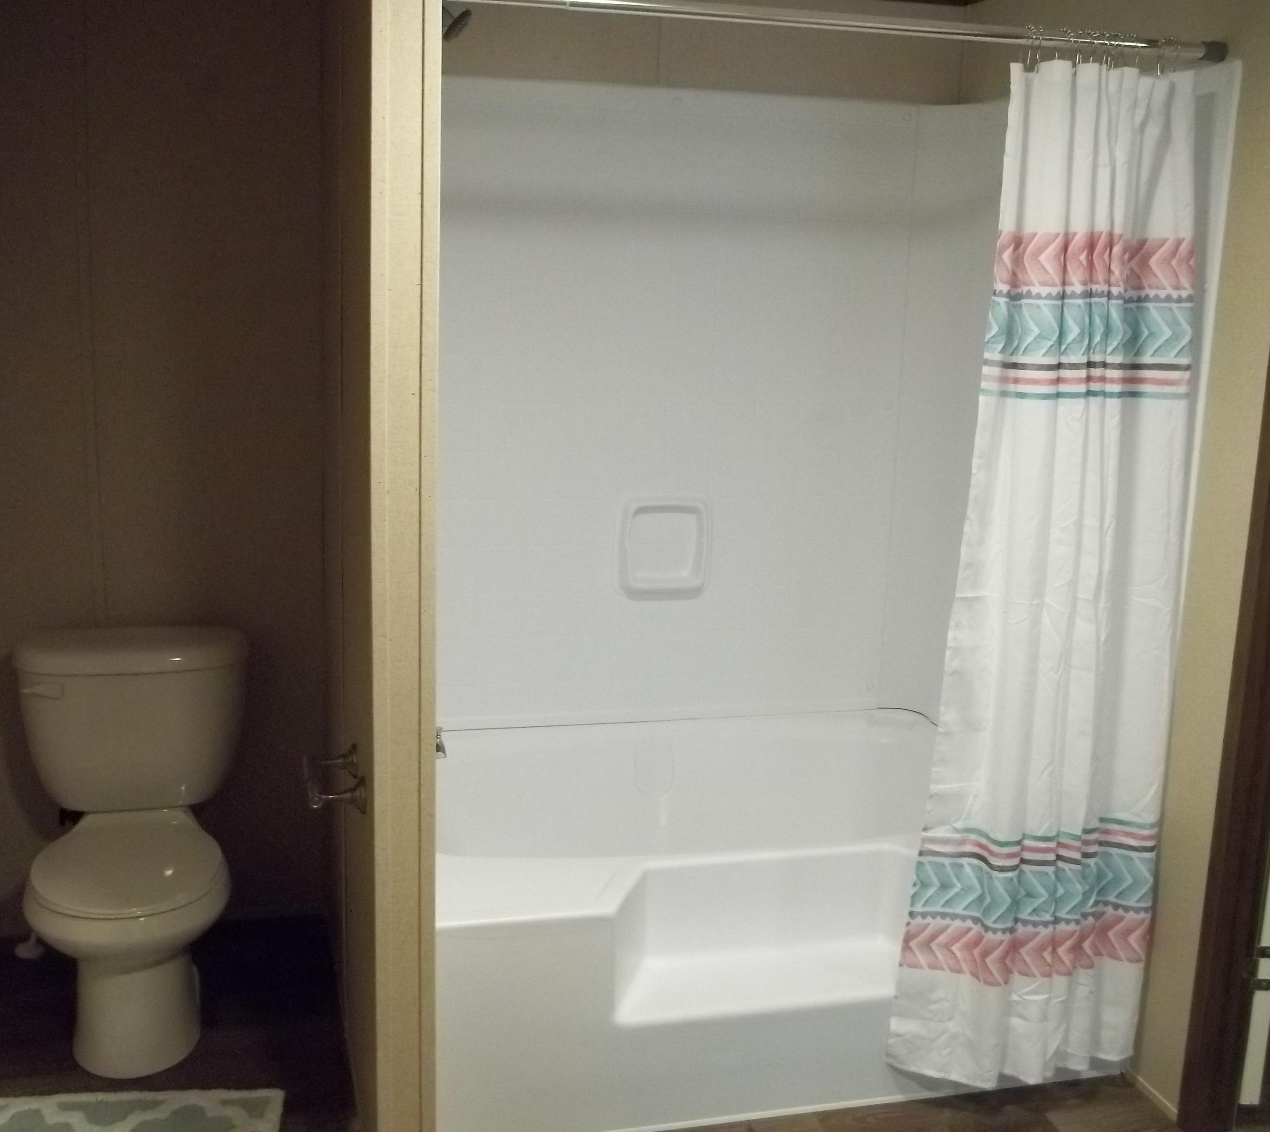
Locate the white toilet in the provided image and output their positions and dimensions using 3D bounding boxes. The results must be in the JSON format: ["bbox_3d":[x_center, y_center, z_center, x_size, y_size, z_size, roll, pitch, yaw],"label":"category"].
[{"bbox_3d":[-0.996,0.554,2.848,0.458,0.725,0.735,-1,12,-15],"label":"white toilet"}]

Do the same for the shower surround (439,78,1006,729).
[{"bbox_3d":[0.199,-0.244,2.884,1.377,1.479,1.025,-1,12,-15],"label":"shower surround"}]

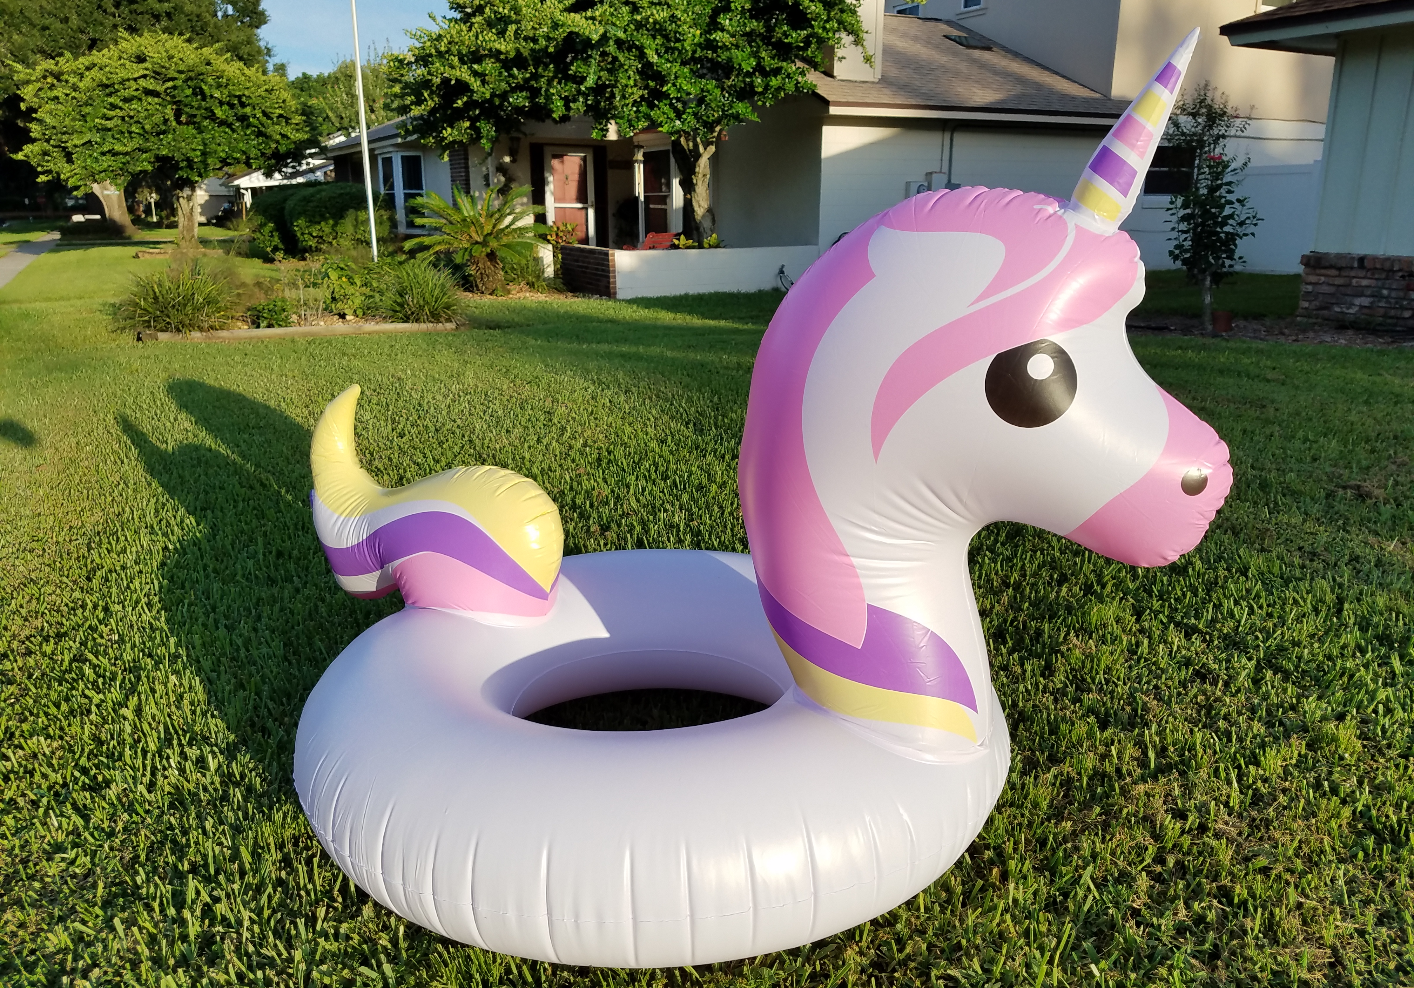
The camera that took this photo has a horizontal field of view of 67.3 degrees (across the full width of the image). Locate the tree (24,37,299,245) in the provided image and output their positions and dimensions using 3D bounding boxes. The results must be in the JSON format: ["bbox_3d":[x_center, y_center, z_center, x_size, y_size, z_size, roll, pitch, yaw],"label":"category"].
[{"bbox_3d":[-12.722,-8.166,24.724,5.979,4.766,6.000,-7,17,-25],"label":"tree"}]

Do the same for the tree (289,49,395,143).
[{"bbox_3d":[-13.618,-13.125,39.956,3.751,6.780,4.300,-5,16,-17],"label":"tree"}]

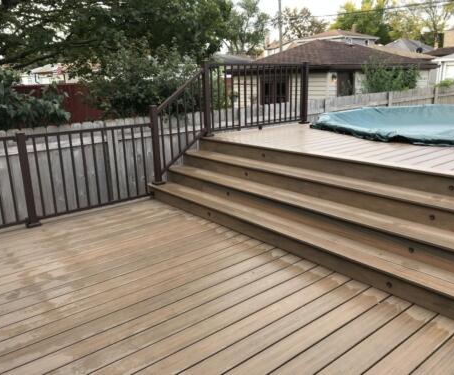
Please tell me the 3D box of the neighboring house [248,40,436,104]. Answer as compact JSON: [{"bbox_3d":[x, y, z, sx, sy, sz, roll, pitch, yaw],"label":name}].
[{"bbox_3d":[4.623,-4.502,17.633,7.807,3.521,5.506,-13,19,-37],"label":"neighboring house"}]

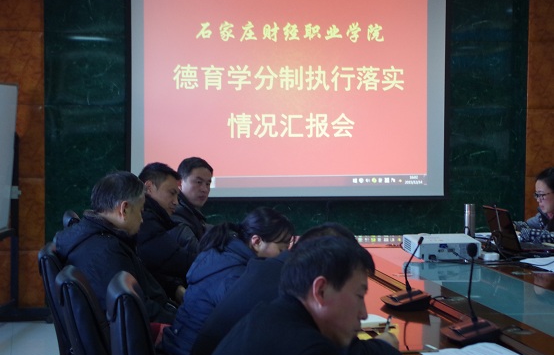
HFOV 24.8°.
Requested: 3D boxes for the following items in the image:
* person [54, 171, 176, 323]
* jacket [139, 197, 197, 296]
[{"bbox_3d":[-0.460,0.609,4.720,0.800,1.270,0.550,-1,4,-19],"label":"person"},{"bbox_3d":[-0.530,0.384,5.460,0.480,0.660,0.520,0,3,-8],"label":"jacket"}]

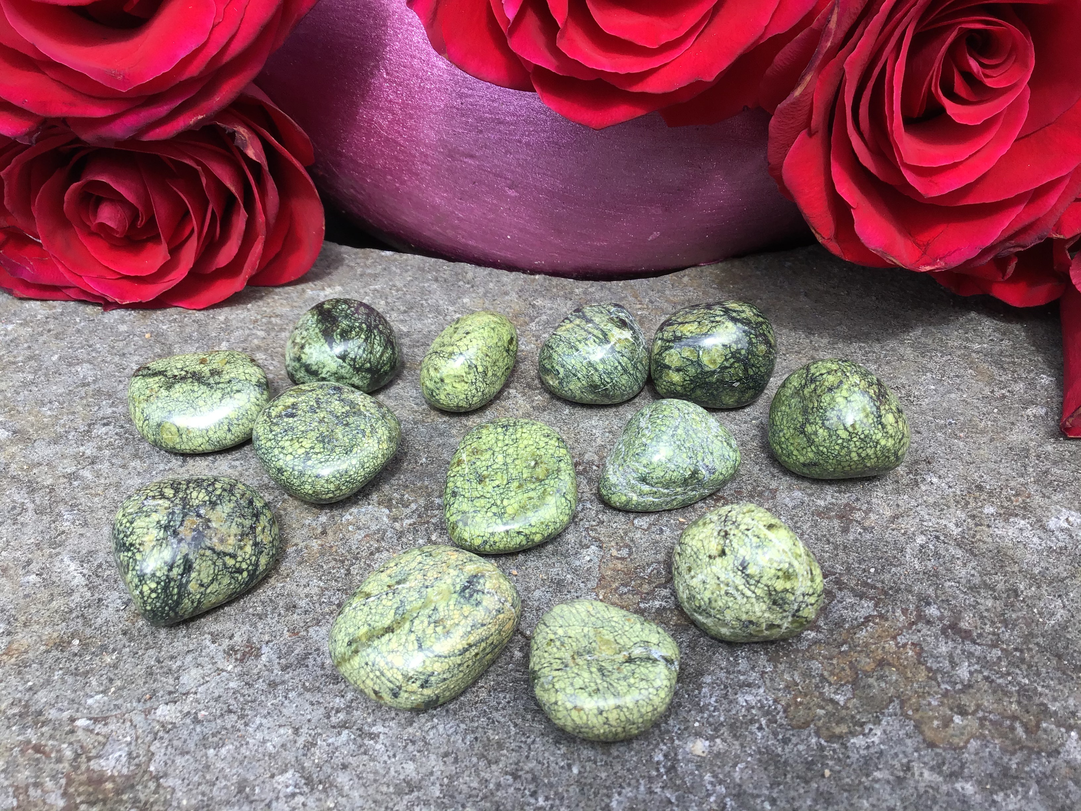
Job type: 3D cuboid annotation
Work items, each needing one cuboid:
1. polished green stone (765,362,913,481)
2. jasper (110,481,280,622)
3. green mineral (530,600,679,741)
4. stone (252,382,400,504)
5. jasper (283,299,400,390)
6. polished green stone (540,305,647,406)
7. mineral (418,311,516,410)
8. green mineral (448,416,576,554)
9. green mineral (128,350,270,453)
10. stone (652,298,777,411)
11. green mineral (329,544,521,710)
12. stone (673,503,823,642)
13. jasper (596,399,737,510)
[{"bbox_3d":[0.058,0.003,0.188,0.025,0.019,0.024,-5,36,-7],"label":"polished green stone"},{"bbox_3d":[-0.061,0.025,0.172,0.027,0.017,0.030,-21,44,-23],"label":"jasper"},{"bbox_3d":[0.010,0.042,0.155,0.023,0.012,0.024,-17,42,-19],"label":"green mineral"},{"bbox_3d":[-0.042,0.006,0.187,0.026,0.014,0.030,-19,40,-24],"label":"stone"},{"bbox_3d":[-0.043,-0.013,0.211,0.023,0.017,0.025,-24,43,-30],"label":"jasper"},{"bbox_3d":[0.012,-0.012,0.209,0.023,0.018,0.024,3,36,4],"label":"polished green stone"},{"bbox_3d":[-0.015,-0.010,0.215,0.017,0.016,0.029,16,42,18],"label":"mineral"},{"bbox_3d":[-0.006,0.015,0.187,0.026,0.013,0.033,0,40,0],"label":"green mineral"},{"bbox_3d":[-0.072,-0.001,0.206,0.030,0.015,0.026,17,42,19],"label":"green mineral"},{"bbox_3d":[0.038,-0.012,0.214,0.027,0.019,0.027,10,40,12],"label":"stone"},{"bbox_3d":[-0.018,0.033,0.150,0.025,0.013,0.029,26,43,31],"label":"green mineral"},{"bbox_3d":[0.034,0.027,0.157,0.023,0.016,0.025,-5,36,-7],"label":"stone"},{"bbox_3d":[0.025,0.010,0.191,0.029,0.015,0.022,-28,47,-30],"label":"jasper"}]

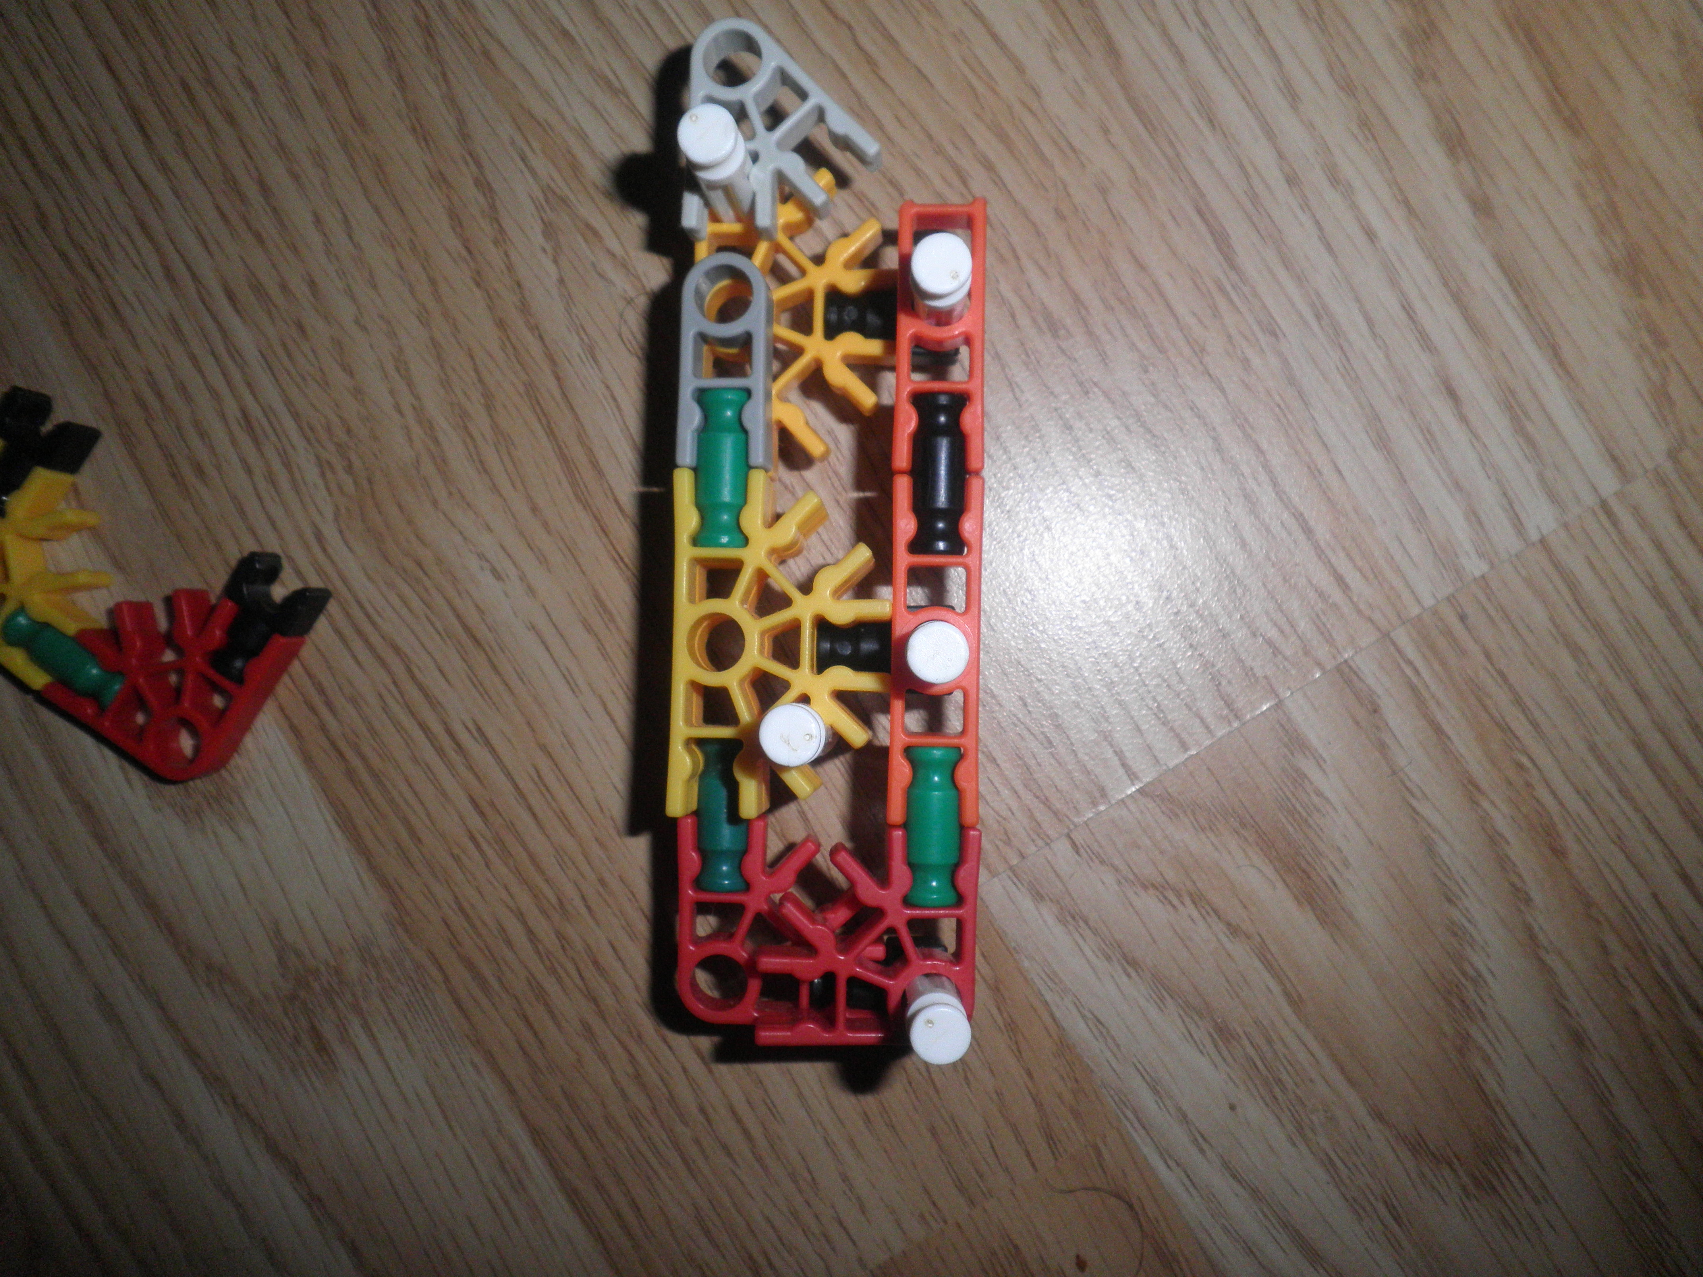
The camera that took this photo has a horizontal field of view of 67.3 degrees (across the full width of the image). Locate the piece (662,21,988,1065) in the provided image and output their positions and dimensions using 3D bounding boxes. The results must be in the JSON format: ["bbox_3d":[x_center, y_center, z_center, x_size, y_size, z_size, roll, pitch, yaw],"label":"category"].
[{"bbox_3d":[-0.002,-0.011,0.144,0.034,0.033,0.111,0,91,4],"label":"piece"}]

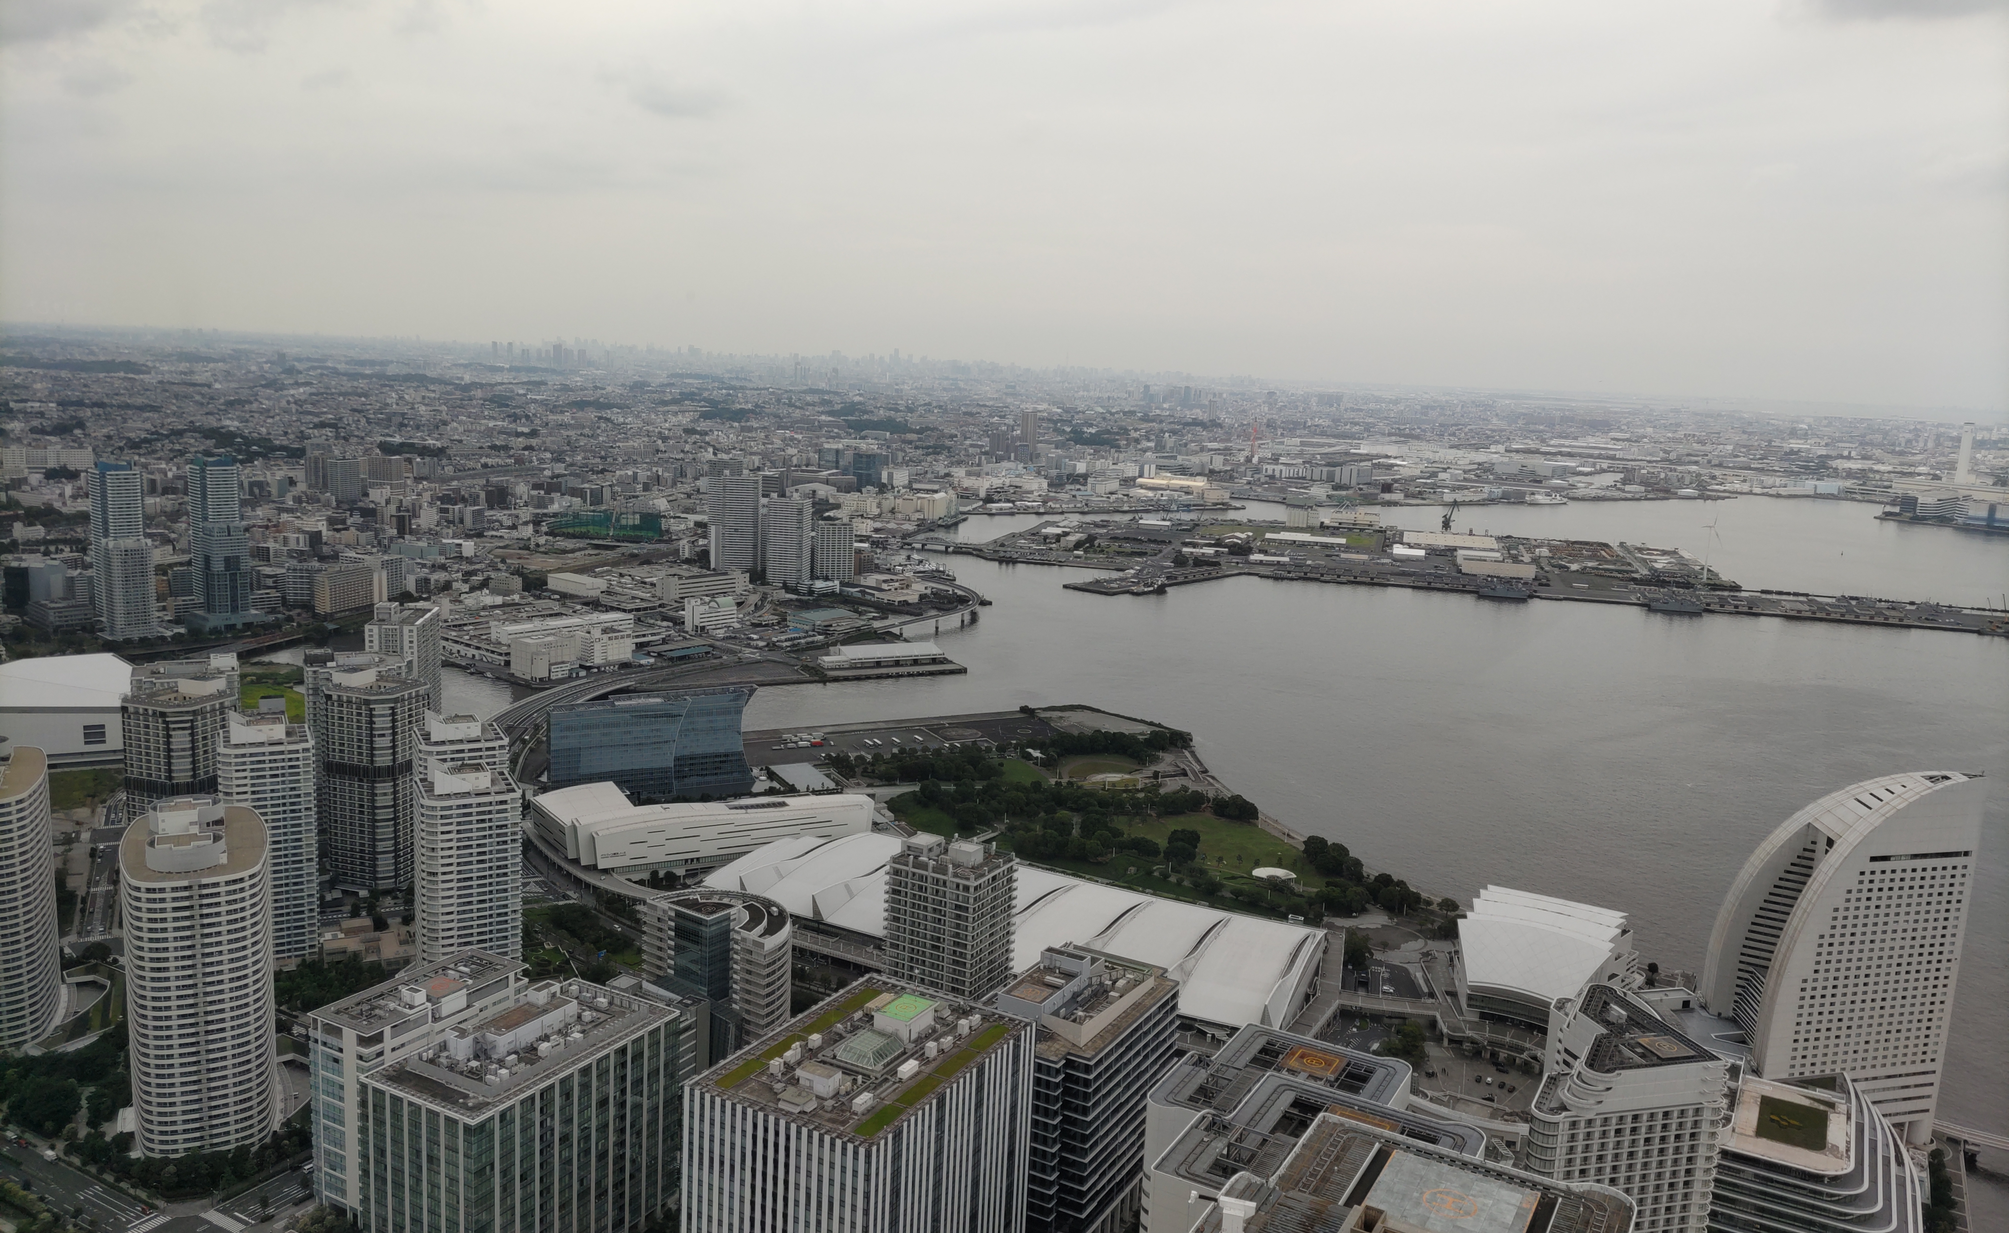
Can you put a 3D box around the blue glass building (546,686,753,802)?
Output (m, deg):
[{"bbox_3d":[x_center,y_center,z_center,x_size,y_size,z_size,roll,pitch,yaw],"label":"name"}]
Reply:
[{"bbox_3d":[-214.000,79.090,915.800,129.000,62.000,31.000,-3,11,-31],"label":"blue glass building"}]

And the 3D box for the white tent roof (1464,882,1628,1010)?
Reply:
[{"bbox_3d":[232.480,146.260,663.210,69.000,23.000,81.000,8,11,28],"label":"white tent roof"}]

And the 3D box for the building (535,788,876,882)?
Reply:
[{"bbox_3d":[-165.420,111.830,828.550,174.000,26.000,90.000,-2,11,-26],"label":"building"}]

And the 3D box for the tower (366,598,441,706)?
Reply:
[{"bbox_3d":[-367.240,44.520,927.970,27.000,105.000,62.000,1,10,-8],"label":"tower"}]

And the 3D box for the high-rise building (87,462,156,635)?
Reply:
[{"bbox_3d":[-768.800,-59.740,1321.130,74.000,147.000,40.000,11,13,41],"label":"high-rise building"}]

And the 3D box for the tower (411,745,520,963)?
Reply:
[{"bbox_3d":[-217.475,110.234,613.692,37.000,104.000,35.000,-3,11,-29],"label":"tower"}]

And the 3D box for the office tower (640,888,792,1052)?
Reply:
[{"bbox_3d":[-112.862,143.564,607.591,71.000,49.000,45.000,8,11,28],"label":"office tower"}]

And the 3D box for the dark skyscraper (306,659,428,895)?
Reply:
[{"bbox_3d":[-311.320,76.160,760.240,55.000,106.000,48.000,8,11,28],"label":"dark skyscraper"}]

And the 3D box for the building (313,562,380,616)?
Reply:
[{"bbox_3d":[-634.450,-26.590,1456.580,15.000,37.000,63.000,6,11,20],"label":"building"}]

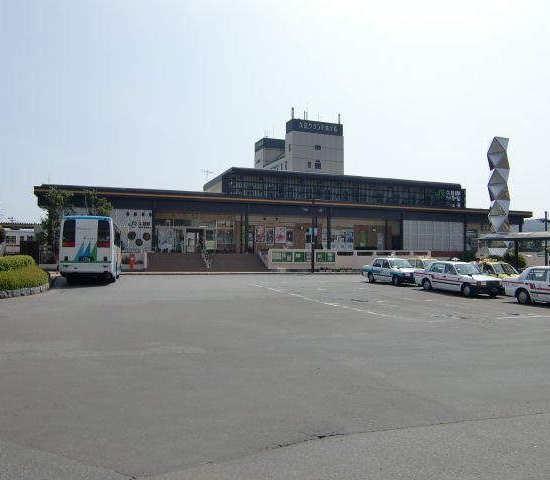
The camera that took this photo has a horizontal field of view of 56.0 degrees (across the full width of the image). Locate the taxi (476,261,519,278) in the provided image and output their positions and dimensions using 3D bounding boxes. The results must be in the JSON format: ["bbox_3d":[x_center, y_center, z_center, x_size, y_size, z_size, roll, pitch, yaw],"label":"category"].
[{"bbox_3d":[11.160,1.860,26.500,1.700,1.530,4.600,1,-1,-24],"label":"taxi"}]

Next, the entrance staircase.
[{"bbox_3d":[-6.200,1.930,46.000,11.000,1.500,3.200,1,-1,-25],"label":"entrance staircase"}]

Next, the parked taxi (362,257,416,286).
[{"bbox_3d":[7.140,1.880,31.500,1.700,1.530,4.650,1,-1,-23],"label":"parked taxi"}]

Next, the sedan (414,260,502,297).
[{"bbox_3d":[8.960,1.830,25.540,1.700,1.530,4.650,1,-1,-24],"label":"sedan"}]

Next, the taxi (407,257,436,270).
[{"bbox_3d":[9.430,1.910,32.600,1.700,1.530,4.600,1,-1,-24],"label":"taxi"}]

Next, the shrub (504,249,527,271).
[{"bbox_3d":[22.070,1.790,47.500,2.100,2.000,2.000,0,-1,12],"label":"shrub"}]

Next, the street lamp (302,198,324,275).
[{"bbox_3d":[3.080,-0.300,42.000,1.800,5.950,0.350,0,-1,-8],"label":"street lamp"}]

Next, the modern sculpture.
[{"bbox_3d":[21.600,-3.750,50.000,2.100,12.300,2.000,0,-1,12],"label":"modern sculpture"}]

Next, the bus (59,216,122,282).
[{"bbox_3d":[-10.350,0.700,30.000,2.470,3.320,10.300,0,-1,-15],"label":"bus"}]

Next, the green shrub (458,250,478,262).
[{"bbox_3d":[19.300,2.000,52.000,2.000,1.800,1.850,0,-1,12],"label":"green shrub"}]

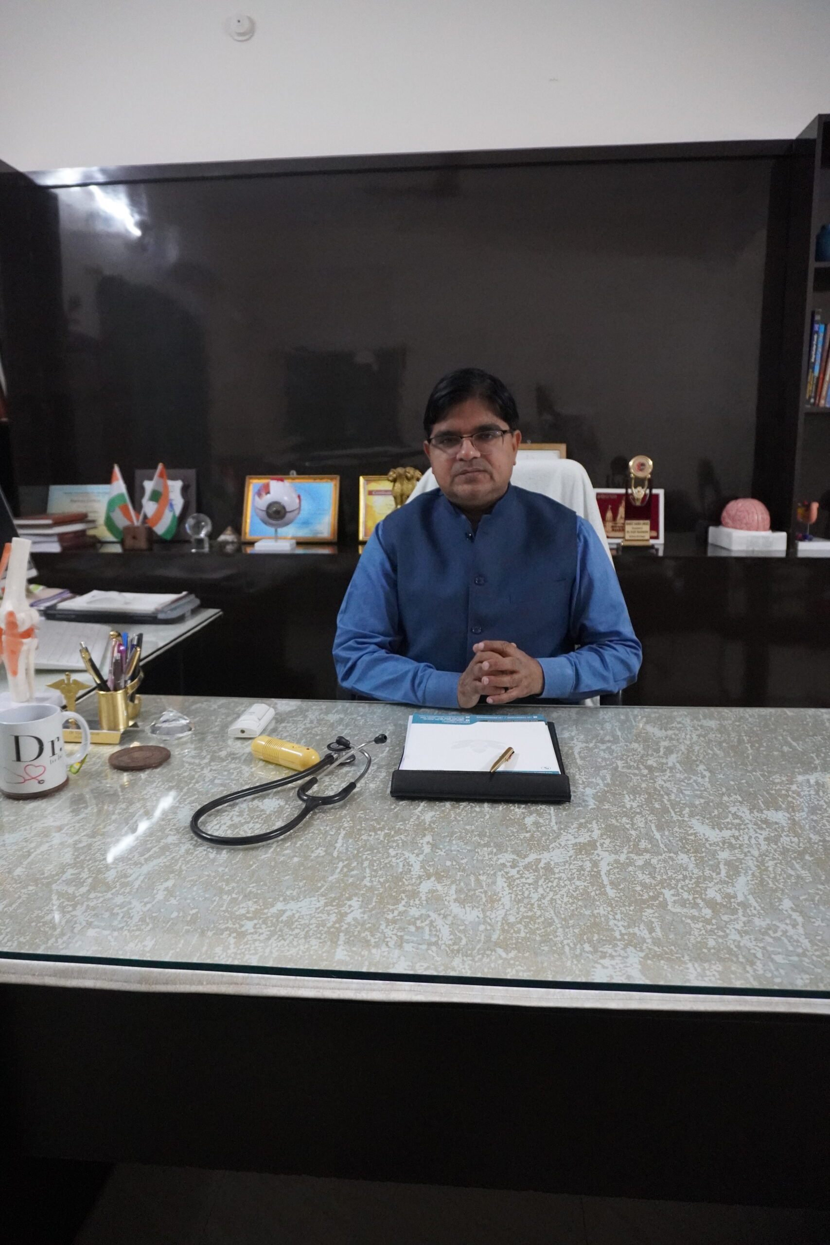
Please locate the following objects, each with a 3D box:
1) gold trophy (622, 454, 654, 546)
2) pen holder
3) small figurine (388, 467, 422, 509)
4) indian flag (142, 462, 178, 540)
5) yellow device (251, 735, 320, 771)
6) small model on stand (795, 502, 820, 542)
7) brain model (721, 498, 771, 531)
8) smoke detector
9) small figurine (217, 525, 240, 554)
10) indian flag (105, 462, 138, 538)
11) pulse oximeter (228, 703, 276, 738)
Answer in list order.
[{"bbox_3d":[0.724,-0.395,2.685,0.093,0.290,0.065,0,12,5],"label":"gold trophy"},{"bbox_3d":[-0.444,0.121,1.243,0.056,0.068,0.058,0,12,5],"label":"pen holder"},{"bbox_3d":[-0.033,-0.371,2.672,0.112,0.255,0.105,0,12,5],"label":"small figurine"},{"bbox_3d":[-0.804,-0.386,2.611,0.106,0.235,0.050,0,12,5],"label":"indian flag"},{"bbox_3d":[-0.176,0.178,1.123,0.118,0.032,0.033,8,14,37],"label":"yellow device"},{"bbox_3d":[1.209,-0.313,2.555,0.065,0.122,0.055,0,12,5],"label":"small model on stand"},{"bbox_3d":[1.053,-0.339,2.628,0.150,0.104,0.165,0,12,5],"label":"brain model"},{"bbox_3d":[-0.578,-1.971,2.696,0.102,0.102,0.042,0,12,5],"label":"smoke detector"},{"bbox_3d":[-0.638,-0.300,2.840,0.075,0.055,0.070,0,12,5],"label":"small figurine"},{"bbox_3d":[-0.933,-0.384,2.622,0.098,0.228,0.050,0,12,5],"label":"indian flag"},{"bbox_3d":[-0.249,0.153,1.282,0.038,0.018,0.105,1,12,6],"label":"pulse oximeter"}]

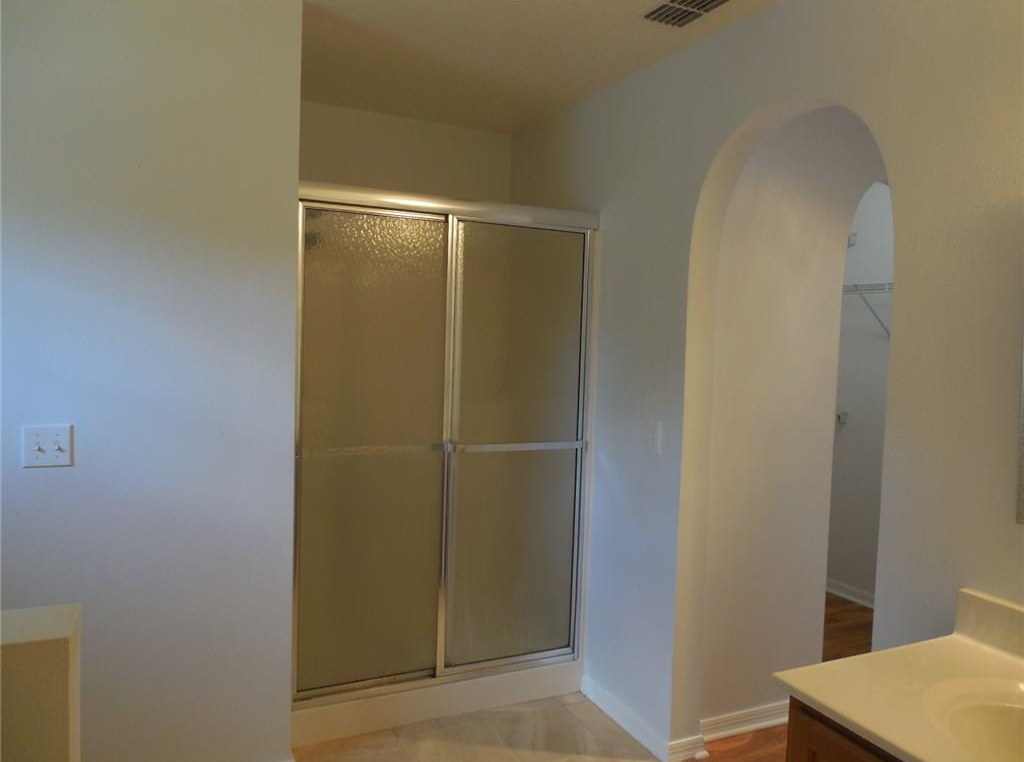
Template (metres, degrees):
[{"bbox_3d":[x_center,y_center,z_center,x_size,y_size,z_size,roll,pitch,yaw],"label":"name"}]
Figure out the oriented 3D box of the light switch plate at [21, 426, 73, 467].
[{"bbox_3d":[-1.266,0.180,2.020,0.117,0.115,0.013,0,4,-25],"label":"light switch plate"}]

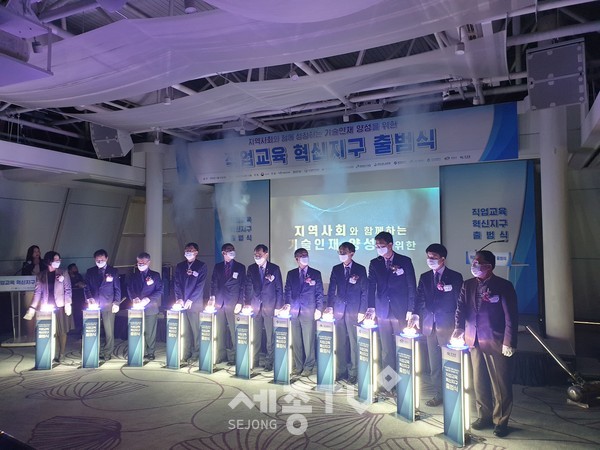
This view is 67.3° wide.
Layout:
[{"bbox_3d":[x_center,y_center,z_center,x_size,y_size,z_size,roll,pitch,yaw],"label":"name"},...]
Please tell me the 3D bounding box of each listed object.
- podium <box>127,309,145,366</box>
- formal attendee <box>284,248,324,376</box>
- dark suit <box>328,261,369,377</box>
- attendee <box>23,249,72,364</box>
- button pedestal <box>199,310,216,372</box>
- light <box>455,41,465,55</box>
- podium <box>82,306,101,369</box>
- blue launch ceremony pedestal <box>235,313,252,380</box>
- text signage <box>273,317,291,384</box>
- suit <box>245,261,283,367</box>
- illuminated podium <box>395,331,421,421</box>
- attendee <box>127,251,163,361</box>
[{"bbox_3d":[-2.320,1.606,6.488,0.220,0.820,0.165,-1,-3,7],"label":"podium"},{"bbox_3d":[0.055,1.147,6.005,0.500,1.665,0.360,-1,-3,12],"label":"formal attendee"},{"bbox_3d":[0.615,1.205,5.818,0.500,1.478,0.380,-2,-3,24],"label":"dark suit"},{"bbox_3d":[-3.741,1.210,6.740,0.640,1.630,0.450,0,-2,-9],"label":"attendee"},{"bbox_3d":[-1.221,1.584,6.155,0.220,0.820,0.165,-2,-3,27],"label":"button pedestal"},{"bbox_3d":[1.754,-1.934,4.945,0.100,0.120,0.100,0,-3,0],"label":"light"},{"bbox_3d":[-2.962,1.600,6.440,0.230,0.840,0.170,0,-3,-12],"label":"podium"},{"bbox_3d":[-0.695,1.557,5.876,0.230,0.840,0.200,-2,-3,25],"label":"blue launch ceremony pedestal"},{"bbox_3d":[-0.185,1.542,5.633,0.230,0.840,0.200,-2,-3,27],"label":"text signage"},{"bbox_3d":[-0.497,1.218,6.230,0.530,1.410,0.420,-1,-2,7],"label":"suit"},{"bbox_3d":[1.079,1.459,4.412,0.140,0.825,0.215,2,-3,-40],"label":"illuminated podium"},{"bbox_3d":[-2.384,1.225,6.895,0.510,1.620,0.420,0,-3,-7],"label":"attendee"}]

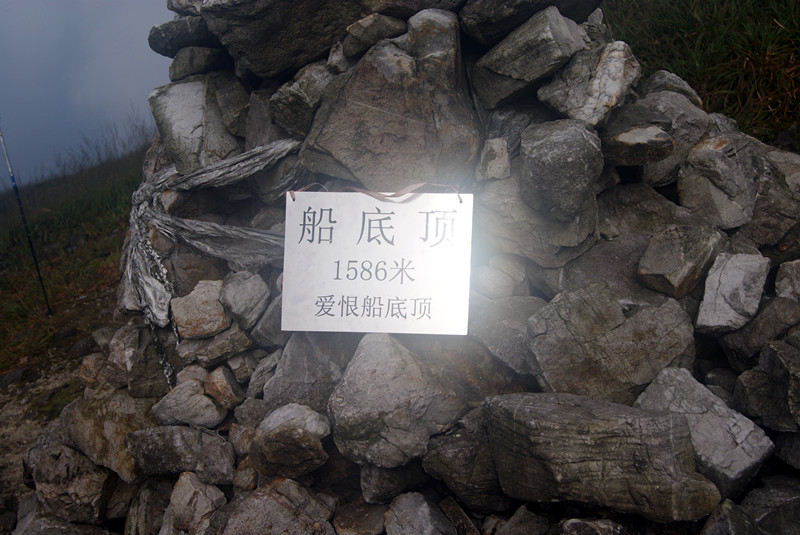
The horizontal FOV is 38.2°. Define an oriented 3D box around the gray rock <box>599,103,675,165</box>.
[{"bbox_3d":[0.558,-0.313,2.720,0.175,0.135,0.160,0,10,0],"label":"gray rock"}]

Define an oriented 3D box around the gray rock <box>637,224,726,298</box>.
[{"bbox_3d":[0.625,-0.013,2.570,0.184,0.162,0.170,-2,8,-30],"label":"gray rock"}]

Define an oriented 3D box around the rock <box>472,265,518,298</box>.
[{"bbox_3d":[0.207,0.030,2.510,0.100,0.075,0.085,1,8,0],"label":"rock"}]

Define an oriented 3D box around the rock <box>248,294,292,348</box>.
[{"bbox_3d":[-0.280,0.118,2.520,0.100,0.120,0.110,2,8,10],"label":"rock"}]

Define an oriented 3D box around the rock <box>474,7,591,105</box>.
[{"bbox_3d":[0.301,-0.489,2.720,0.260,0.234,0.200,0,8,0],"label":"rock"}]

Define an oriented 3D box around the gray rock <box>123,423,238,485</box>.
[{"bbox_3d":[-0.477,0.404,2.500,0.230,0.130,0.160,3,8,12],"label":"gray rock"}]

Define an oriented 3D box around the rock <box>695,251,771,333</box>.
[{"bbox_3d":[0.738,0.058,2.560,0.155,0.170,0.130,0,8,-10],"label":"rock"}]

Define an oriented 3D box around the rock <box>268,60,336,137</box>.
[{"bbox_3d":[-0.225,-0.389,2.700,0.151,0.174,0.150,0,8,0],"label":"rock"}]

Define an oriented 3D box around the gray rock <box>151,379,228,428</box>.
[{"bbox_3d":[-0.471,0.304,2.600,0.163,0.097,0.130,0,8,0],"label":"gray rock"}]

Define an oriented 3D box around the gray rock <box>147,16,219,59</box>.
[{"bbox_3d":[-0.503,-0.537,2.700,0.170,0.097,0.140,0,10,0],"label":"gray rock"}]

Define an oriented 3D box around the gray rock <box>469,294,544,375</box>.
[{"bbox_3d":[0.237,0.151,2.570,0.180,0.175,0.160,0,10,0],"label":"gray rock"}]

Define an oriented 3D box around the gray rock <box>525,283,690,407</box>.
[{"bbox_3d":[0.455,0.164,2.500,0.357,0.259,0.220,2,7,0],"label":"gray rock"}]

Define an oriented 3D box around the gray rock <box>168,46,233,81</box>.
[{"bbox_3d":[-0.469,-0.477,2.720,0.156,0.084,0.140,2,7,0],"label":"gray rock"}]

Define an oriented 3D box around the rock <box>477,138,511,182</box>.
[{"bbox_3d":[0.205,-0.237,2.540,0.075,0.090,0.075,1,8,0],"label":"rock"}]

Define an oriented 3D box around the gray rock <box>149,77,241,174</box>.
[{"bbox_3d":[-0.478,-0.326,2.690,0.211,0.236,0.190,4,7,15],"label":"gray rock"}]

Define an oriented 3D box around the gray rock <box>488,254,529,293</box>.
[{"bbox_3d":[0.241,0.013,2.570,0.097,0.088,0.090,2,7,0],"label":"gray rock"}]

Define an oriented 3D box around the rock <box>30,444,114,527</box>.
[{"bbox_3d":[-0.687,0.454,2.420,0.168,0.158,0.155,0,10,0],"label":"rock"}]

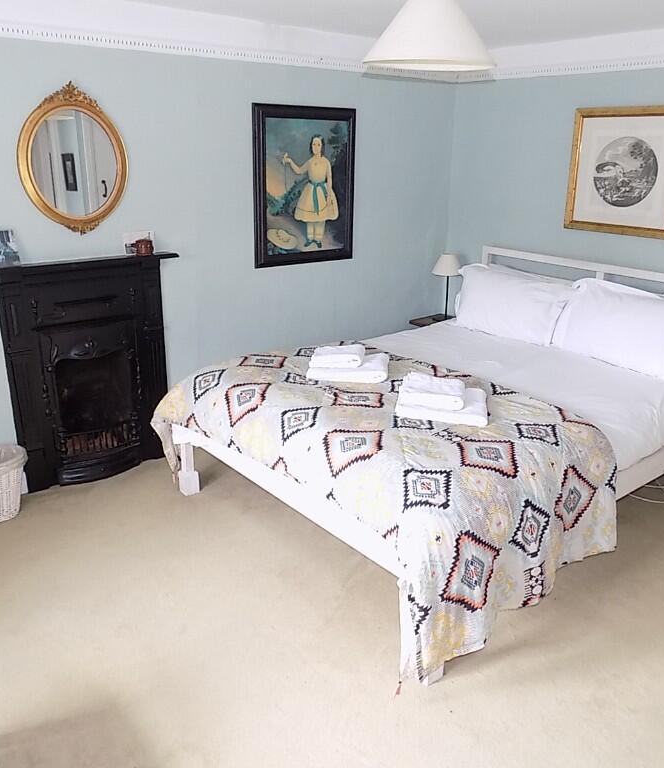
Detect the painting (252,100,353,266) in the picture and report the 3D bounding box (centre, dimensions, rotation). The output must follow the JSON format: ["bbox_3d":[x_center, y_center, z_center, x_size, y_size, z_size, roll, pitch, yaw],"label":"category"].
[{"bbox_3d":[-0.133,-1.045,3.629,0.669,0.807,0.030,-14,24,-37],"label":"painting"}]

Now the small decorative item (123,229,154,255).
[{"bbox_3d":[-0.871,-0.640,3.061,0.147,0.120,0.083,-14,24,-37],"label":"small decorative item"}]

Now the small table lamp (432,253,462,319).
[{"bbox_3d":[0.732,-0.611,4.279,0.192,0.420,0.192,1,19,0],"label":"small table lamp"}]

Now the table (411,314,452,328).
[{"bbox_3d":[0.677,-0.159,4.348,0.323,0.480,0.292,-14,24,-37],"label":"table"}]

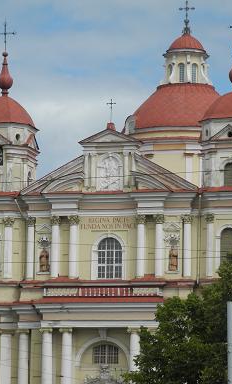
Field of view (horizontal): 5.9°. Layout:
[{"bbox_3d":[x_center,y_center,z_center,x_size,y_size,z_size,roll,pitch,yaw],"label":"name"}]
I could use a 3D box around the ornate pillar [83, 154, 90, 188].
[{"bbox_3d":[-2.559,-1.779,196.280,0.694,2.972,0.550,-1,-7,15],"label":"ornate pillar"}]

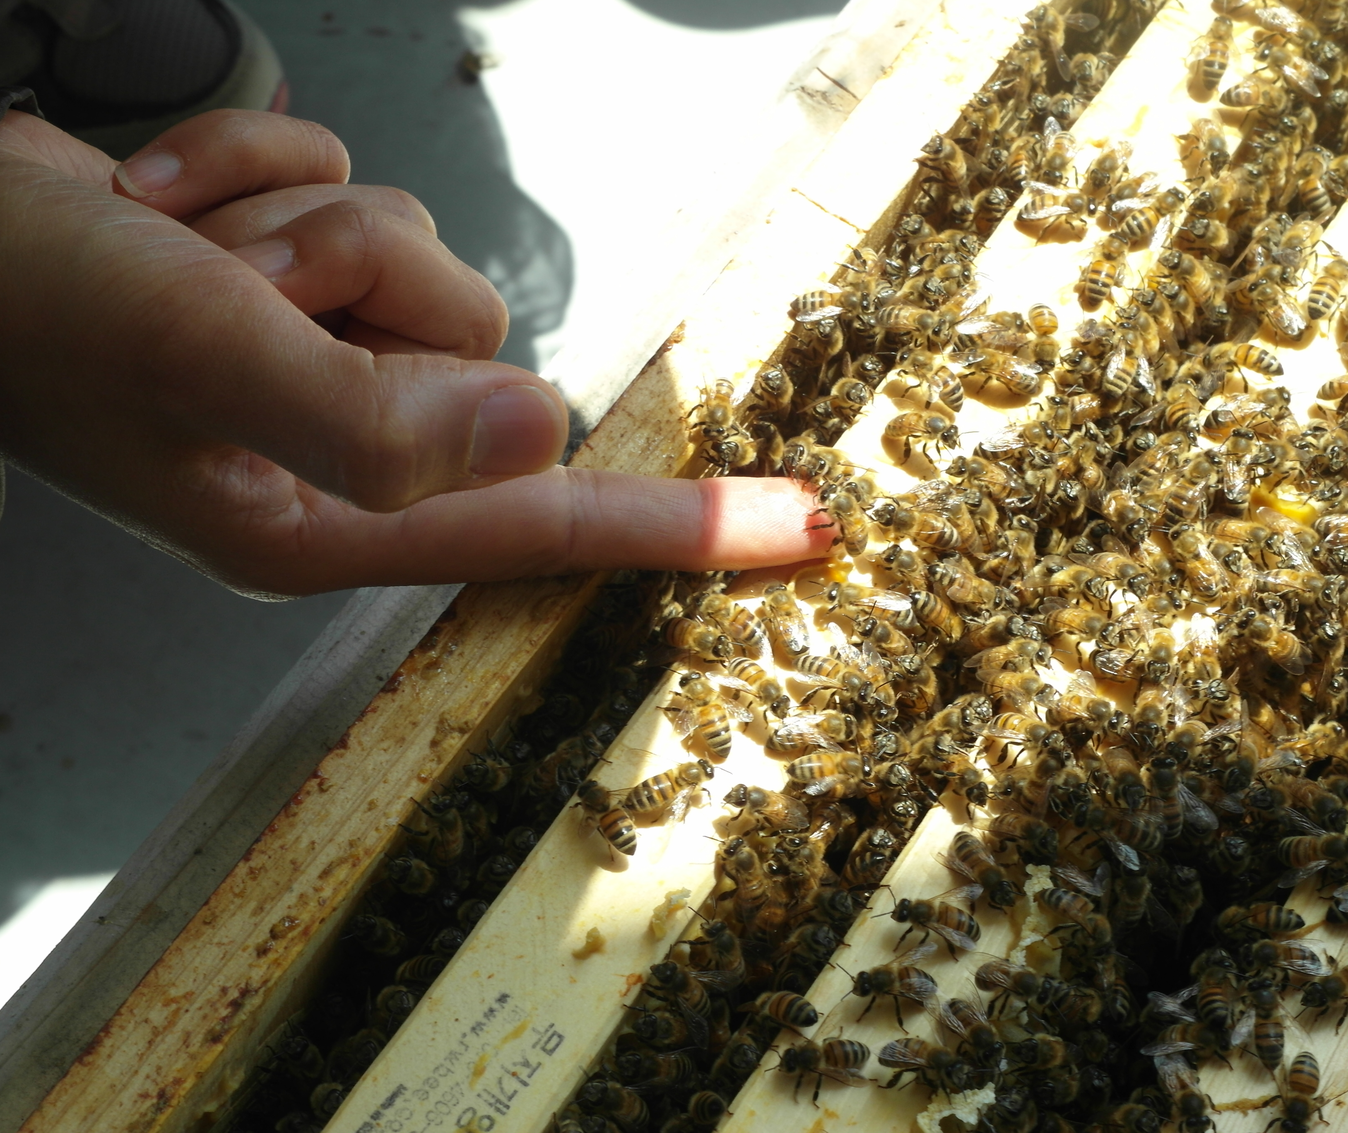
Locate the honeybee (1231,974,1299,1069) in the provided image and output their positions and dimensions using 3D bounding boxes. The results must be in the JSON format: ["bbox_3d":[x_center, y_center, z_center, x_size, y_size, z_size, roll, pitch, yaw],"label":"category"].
[{"bbox_3d":[0.087,0.067,0.460,0.010,0.005,0.013,-1,60,-2],"label":"honeybee"}]

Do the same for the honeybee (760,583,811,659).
[{"bbox_3d":[0.018,0.008,0.491,0.006,0.005,0.013,-18,63,-6],"label":"honeybee"}]

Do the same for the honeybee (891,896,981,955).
[{"bbox_3d":[0.040,0.055,0.482,0.014,0.006,0.009,19,64,10],"label":"honeybee"}]

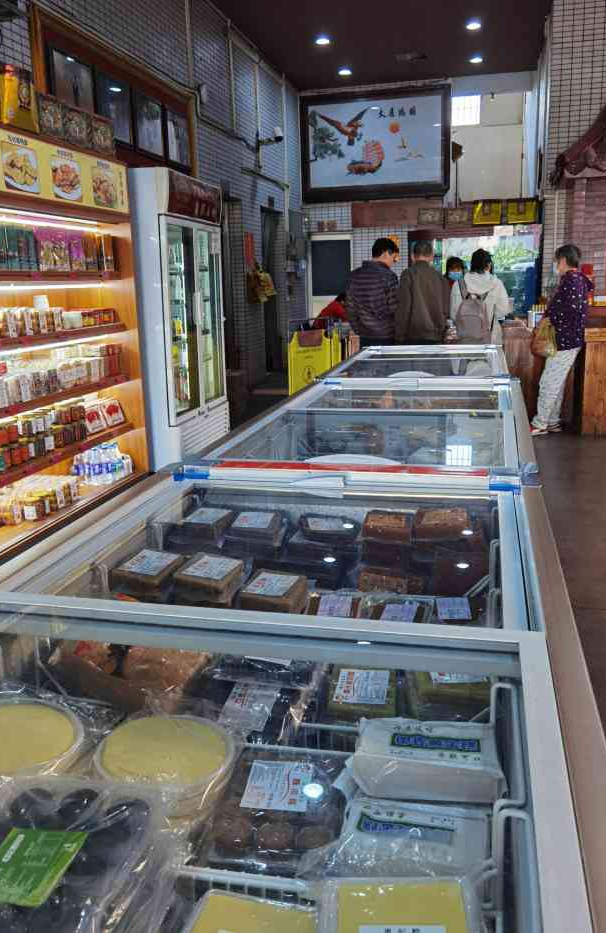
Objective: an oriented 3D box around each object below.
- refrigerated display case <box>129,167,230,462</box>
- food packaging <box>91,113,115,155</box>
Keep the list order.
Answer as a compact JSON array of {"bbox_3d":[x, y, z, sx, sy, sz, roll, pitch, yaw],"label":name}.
[{"bbox_3d":[-1.029,-0.964,5.567,0.660,2.029,1.021,2,14,13],"label":"refrigerated display case"},{"bbox_3d":[-1.226,-1.944,4.596,0.110,0.193,0.255,2,14,13],"label":"food packaging"}]

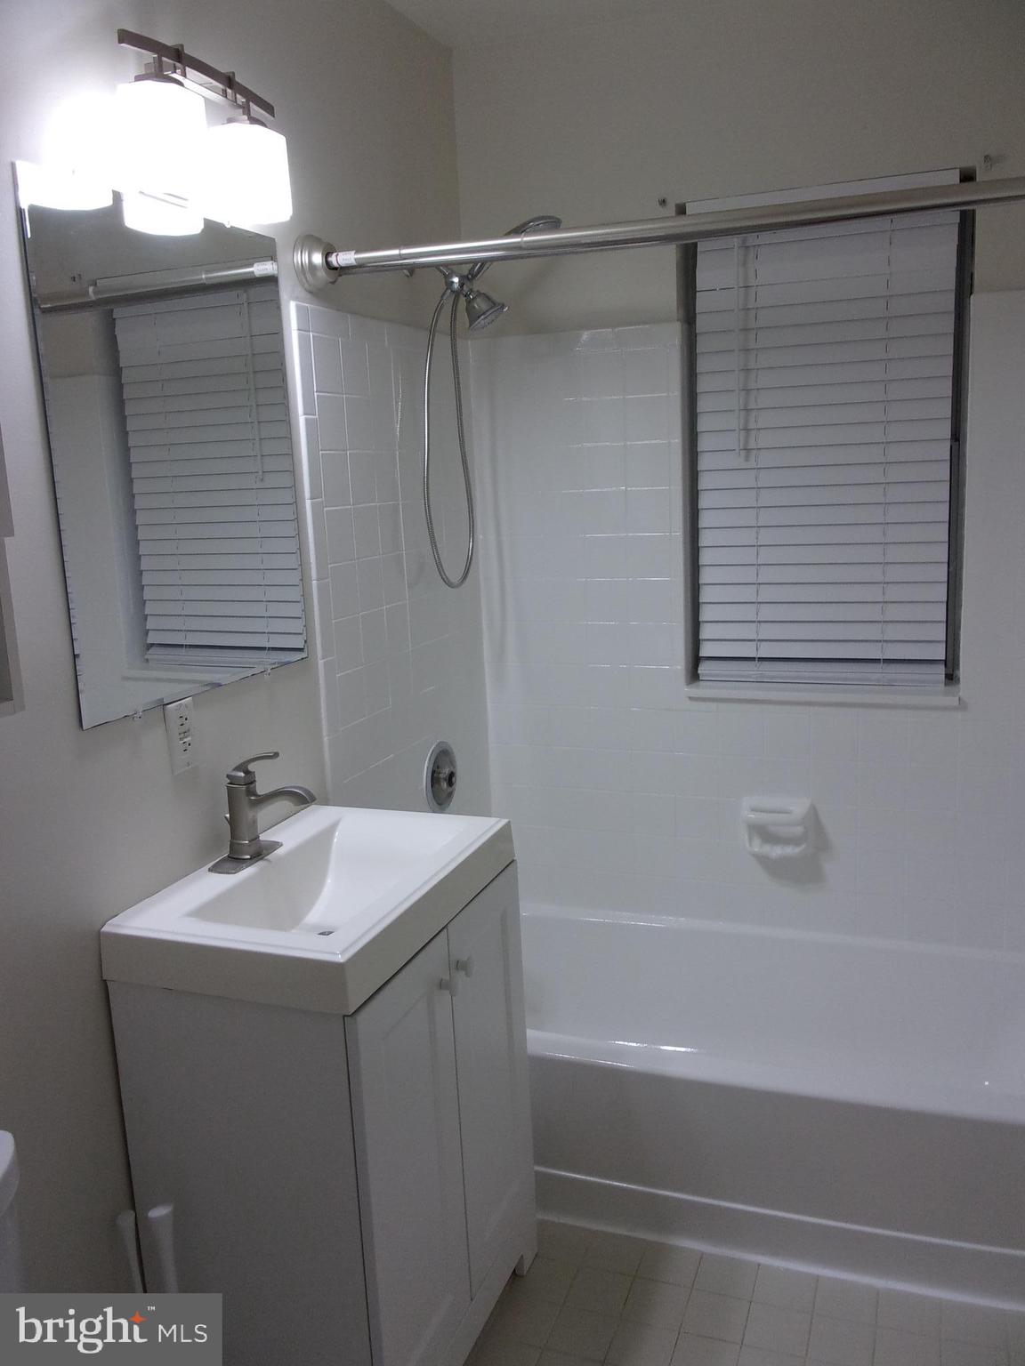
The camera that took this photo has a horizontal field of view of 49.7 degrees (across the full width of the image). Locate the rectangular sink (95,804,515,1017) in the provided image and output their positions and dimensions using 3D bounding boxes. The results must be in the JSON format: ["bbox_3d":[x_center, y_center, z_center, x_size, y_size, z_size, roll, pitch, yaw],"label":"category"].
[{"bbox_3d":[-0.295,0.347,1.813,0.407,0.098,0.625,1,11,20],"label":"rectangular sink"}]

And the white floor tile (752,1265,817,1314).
[{"bbox_3d":[0.504,1.122,2.047,0.107,0.010,0.107,1,11,20],"label":"white floor tile"}]

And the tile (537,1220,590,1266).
[{"bbox_3d":[0.104,1.133,2.232,0.108,0.009,0.108,1,11,20],"label":"tile"}]

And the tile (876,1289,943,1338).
[{"bbox_3d":[0.709,1.126,1.973,0.107,0.010,0.107,1,11,20],"label":"tile"}]

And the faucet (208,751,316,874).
[{"bbox_3d":[-0.401,0.205,1.837,0.172,0.187,0.158,1,11,20],"label":"faucet"}]

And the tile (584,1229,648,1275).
[{"bbox_3d":[0.196,1.116,2.160,0.107,0.010,0.107,1,11,20],"label":"tile"}]

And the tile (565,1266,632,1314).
[{"bbox_3d":[0.159,1.136,2.060,0.107,0.010,0.107,1,11,20],"label":"tile"}]

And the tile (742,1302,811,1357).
[{"bbox_3d":[0.467,1.142,1.948,0.107,0.010,0.107,1,11,20],"label":"tile"}]

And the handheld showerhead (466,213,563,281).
[{"bbox_3d":[0.010,-0.934,2.372,0.225,0.065,0.085,-28,0,23],"label":"handheld showerhead"}]

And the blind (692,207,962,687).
[{"bbox_3d":[0.718,-0.561,2.613,0.594,1.140,0.062,1,11,20],"label":"blind"}]

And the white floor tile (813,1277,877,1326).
[{"bbox_3d":[0.606,1.124,2.010,0.107,0.010,0.107,1,11,20],"label":"white floor tile"}]

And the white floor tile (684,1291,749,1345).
[{"bbox_3d":[0.375,1.160,2.020,0.108,0.009,0.108,1,11,20],"label":"white floor tile"}]

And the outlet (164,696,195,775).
[{"bbox_3d":[-0.522,0.086,1.762,0.010,0.114,0.071,1,11,20],"label":"outlet"}]

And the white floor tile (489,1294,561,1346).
[{"bbox_3d":[0.020,1.153,1.998,0.107,0.010,0.107,1,11,20],"label":"white floor tile"}]

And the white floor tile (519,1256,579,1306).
[{"bbox_3d":[0.064,1.154,2.127,0.108,0.009,0.108,1,11,20],"label":"white floor tile"}]

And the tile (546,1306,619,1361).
[{"bbox_3d":[0.123,1.155,1.961,0.107,0.010,0.107,1,11,20],"label":"tile"}]

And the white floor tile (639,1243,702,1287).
[{"bbox_3d":[0.298,1.118,2.122,0.107,0.010,0.107,1,11,20],"label":"white floor tile"}]

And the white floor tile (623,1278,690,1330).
[{"bbox_3d":[0.270,1.158,2.055,0.108,0.009,0.108,1,11,20],"label":"white floor tile"}]

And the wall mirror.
[{"bbox_3d":[-0.506,-0.354,1.730,0.020,0.740,0.608,1,11,20],"label":"wall mirror"}]

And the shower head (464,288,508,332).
[{"bbox_3d":[-0.071,-0.805,2.361,0.088,0.073,0.088,-33,3,15],"label":"shower head"}]

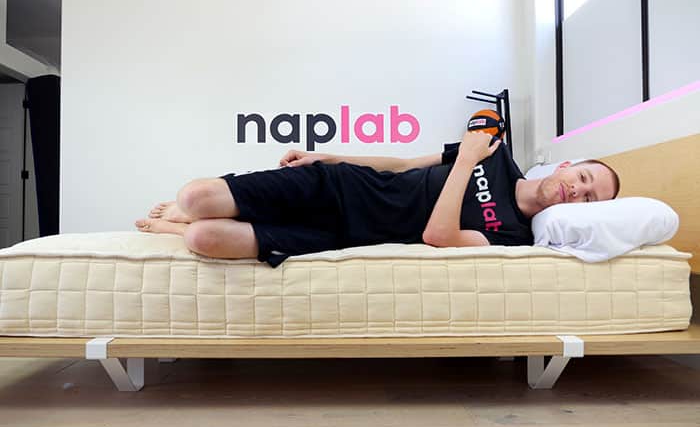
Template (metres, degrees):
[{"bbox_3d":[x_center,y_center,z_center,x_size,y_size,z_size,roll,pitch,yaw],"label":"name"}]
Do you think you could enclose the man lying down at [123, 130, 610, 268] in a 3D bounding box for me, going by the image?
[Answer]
[{"bbox_3d":[0.000,-0.055,1.640,1.680,0.390,0.600,0,0,0],"label":"man lying down"}]

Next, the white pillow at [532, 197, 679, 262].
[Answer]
[{"bbox_3d":[0.720,0.037,1.650,0.430,0.170,0.630,0,-1,0],"label":"white pillow"}]

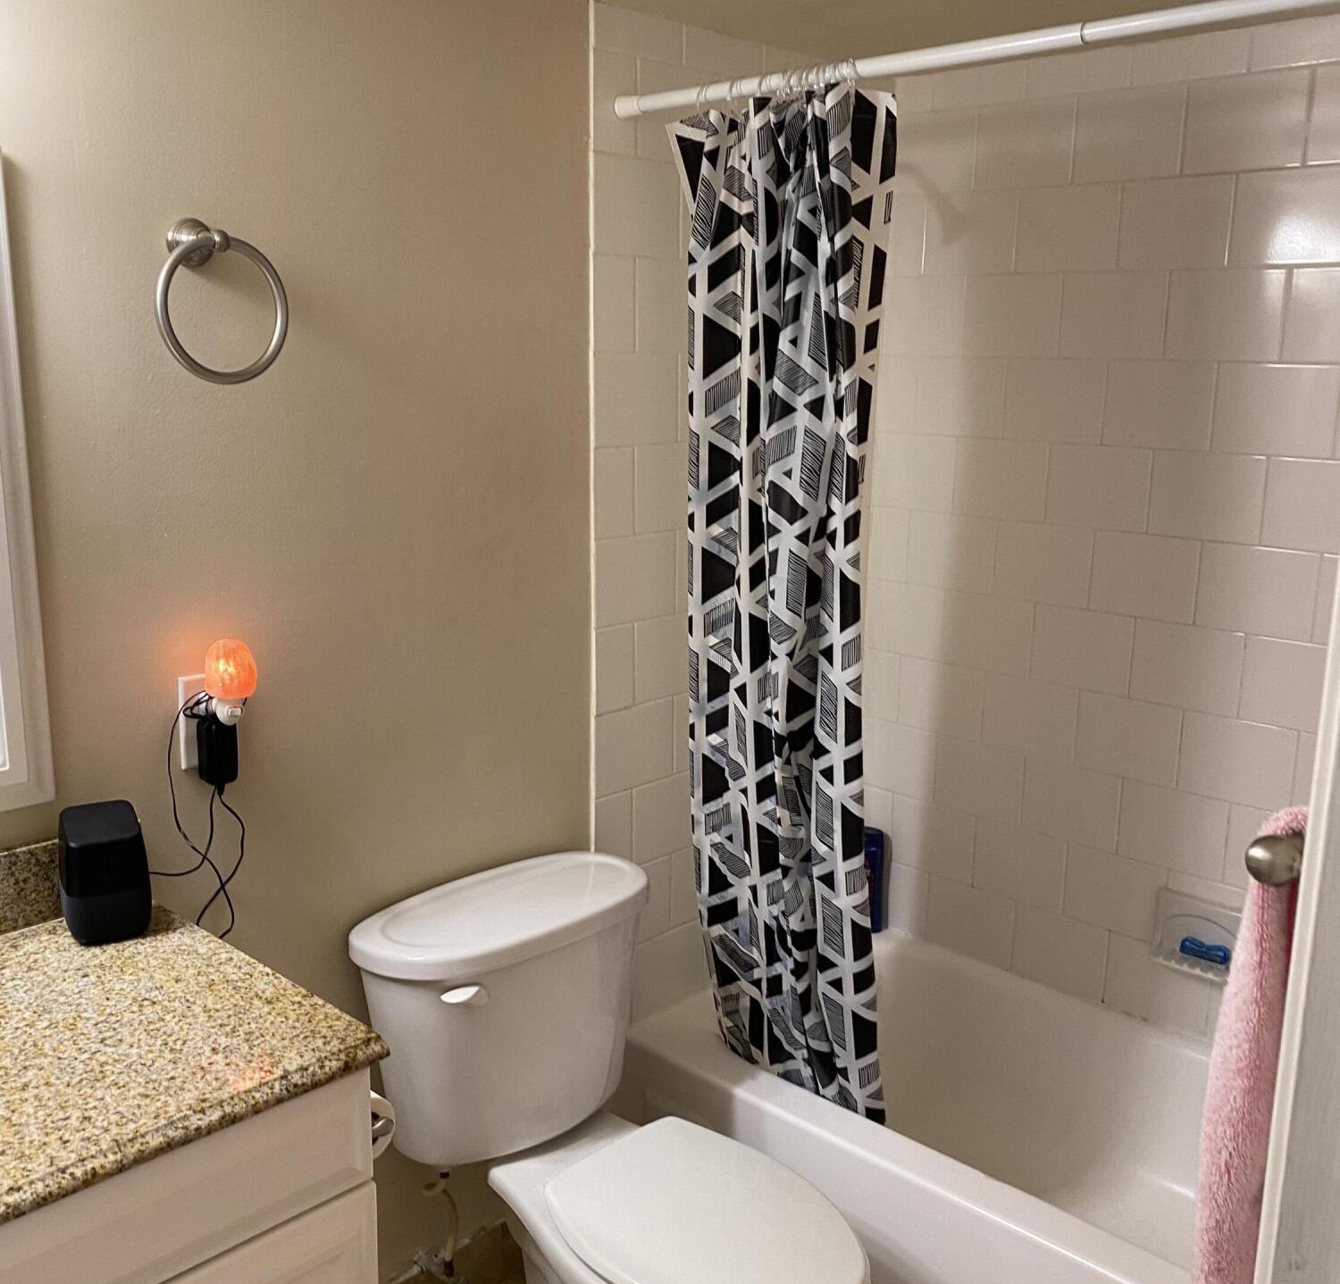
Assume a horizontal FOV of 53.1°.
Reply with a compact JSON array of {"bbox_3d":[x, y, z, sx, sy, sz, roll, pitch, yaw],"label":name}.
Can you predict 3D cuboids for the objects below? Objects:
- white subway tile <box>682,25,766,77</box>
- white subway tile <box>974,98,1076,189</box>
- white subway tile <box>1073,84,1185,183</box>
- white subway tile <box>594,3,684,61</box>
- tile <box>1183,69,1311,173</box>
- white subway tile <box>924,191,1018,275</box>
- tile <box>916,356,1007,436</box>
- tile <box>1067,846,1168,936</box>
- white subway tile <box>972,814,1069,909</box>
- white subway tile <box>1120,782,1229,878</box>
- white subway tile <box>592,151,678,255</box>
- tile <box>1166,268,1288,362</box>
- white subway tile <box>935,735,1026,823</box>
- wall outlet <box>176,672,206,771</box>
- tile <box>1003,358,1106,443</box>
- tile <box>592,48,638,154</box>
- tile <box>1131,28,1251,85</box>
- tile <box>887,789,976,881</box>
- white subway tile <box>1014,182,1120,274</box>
[{"bbox_3d":[0.088,-0.993,2.271,0.009,0.065,0.199,12,17,42],"label":"white subway tile"},{"bbox_3d":[0.653,-0.917,2.481,0.201,0.152,0.008,13,17,43],"label":"white subway tile"},{"bbox_3d":[0.802,-0.887,2.349,0.200,0.152,0.010,12,17,41],"label":"white subway tile"},{"bbox_3d":[-0.051,-0.976,2.159,0.010,0.067,0.200,12,17,42],"label":"white subway tile"},{"bbox_3d":[0.944,-0.853,2.205,0.201,0.152,0.008,13,17,43],"label":"tile"},{"bbox_3d":[0.575,-0.781,2.570,0.198,0.151,0.010,12,17,41],"label":"white subway tile"},{"bbox_3d":[0.568,-0.480,2.615,0.197,0.151,0.010,12,17,41],"label":"tile"},{"bbox_3d":[0.857,0.481,2.585,0.200,0.152,0.010,12,17,41],"label":"tile"},{"bbox_3d":[0.699,0.442,2.683,0.197,0.151,0.010,12,17,41],"label":"white subway tile"},{"bbox_3d":[0.934,0.350,2.491,0.200,0.152,0.010,12,17,42],"label":"white subway tile"},{"bbox_3d":[-0.054,-0.713,2.202,0.010,0.152,0.200,12,17,41],"label":"white subway tile"},{"bbox_3d":[0.940,-0.553,2.272,0.201,0.152,0.008,13,17,43],"label":"tile"},{"bbox_3d":[0.635,0.282,2.740,0.198,0.151,0.010,12,17,41],"label":"white subway tile"},{"bbox_3d":[-0.605,0.103,1.764,0.008,0.119,0.074,12,17,42],"label":"wall outlet"},{"bbox_3d":[0.720,-0.450,2.503,0.198,0.151,0.010,12,17,41],"label":"tile"},{"bbox_3d":[-0.086,-0.856,2.133,0.010,0.152,0.099,12,17,41],"label":"tile"},{"bbox_3d":[0.869,-0.974,2.240,0.198,0.068,0.009,12,17,42],"label":"tile"},{"bbox_3d":[0.560,0.416,2.840,0.198,0.151,0.010,12,17,41],"label":"tile"},{"bbox_3d":[0.726,-0.753,2.450,0.200,0.152,0.010,12,17,41],"label":"white subway tile"}]

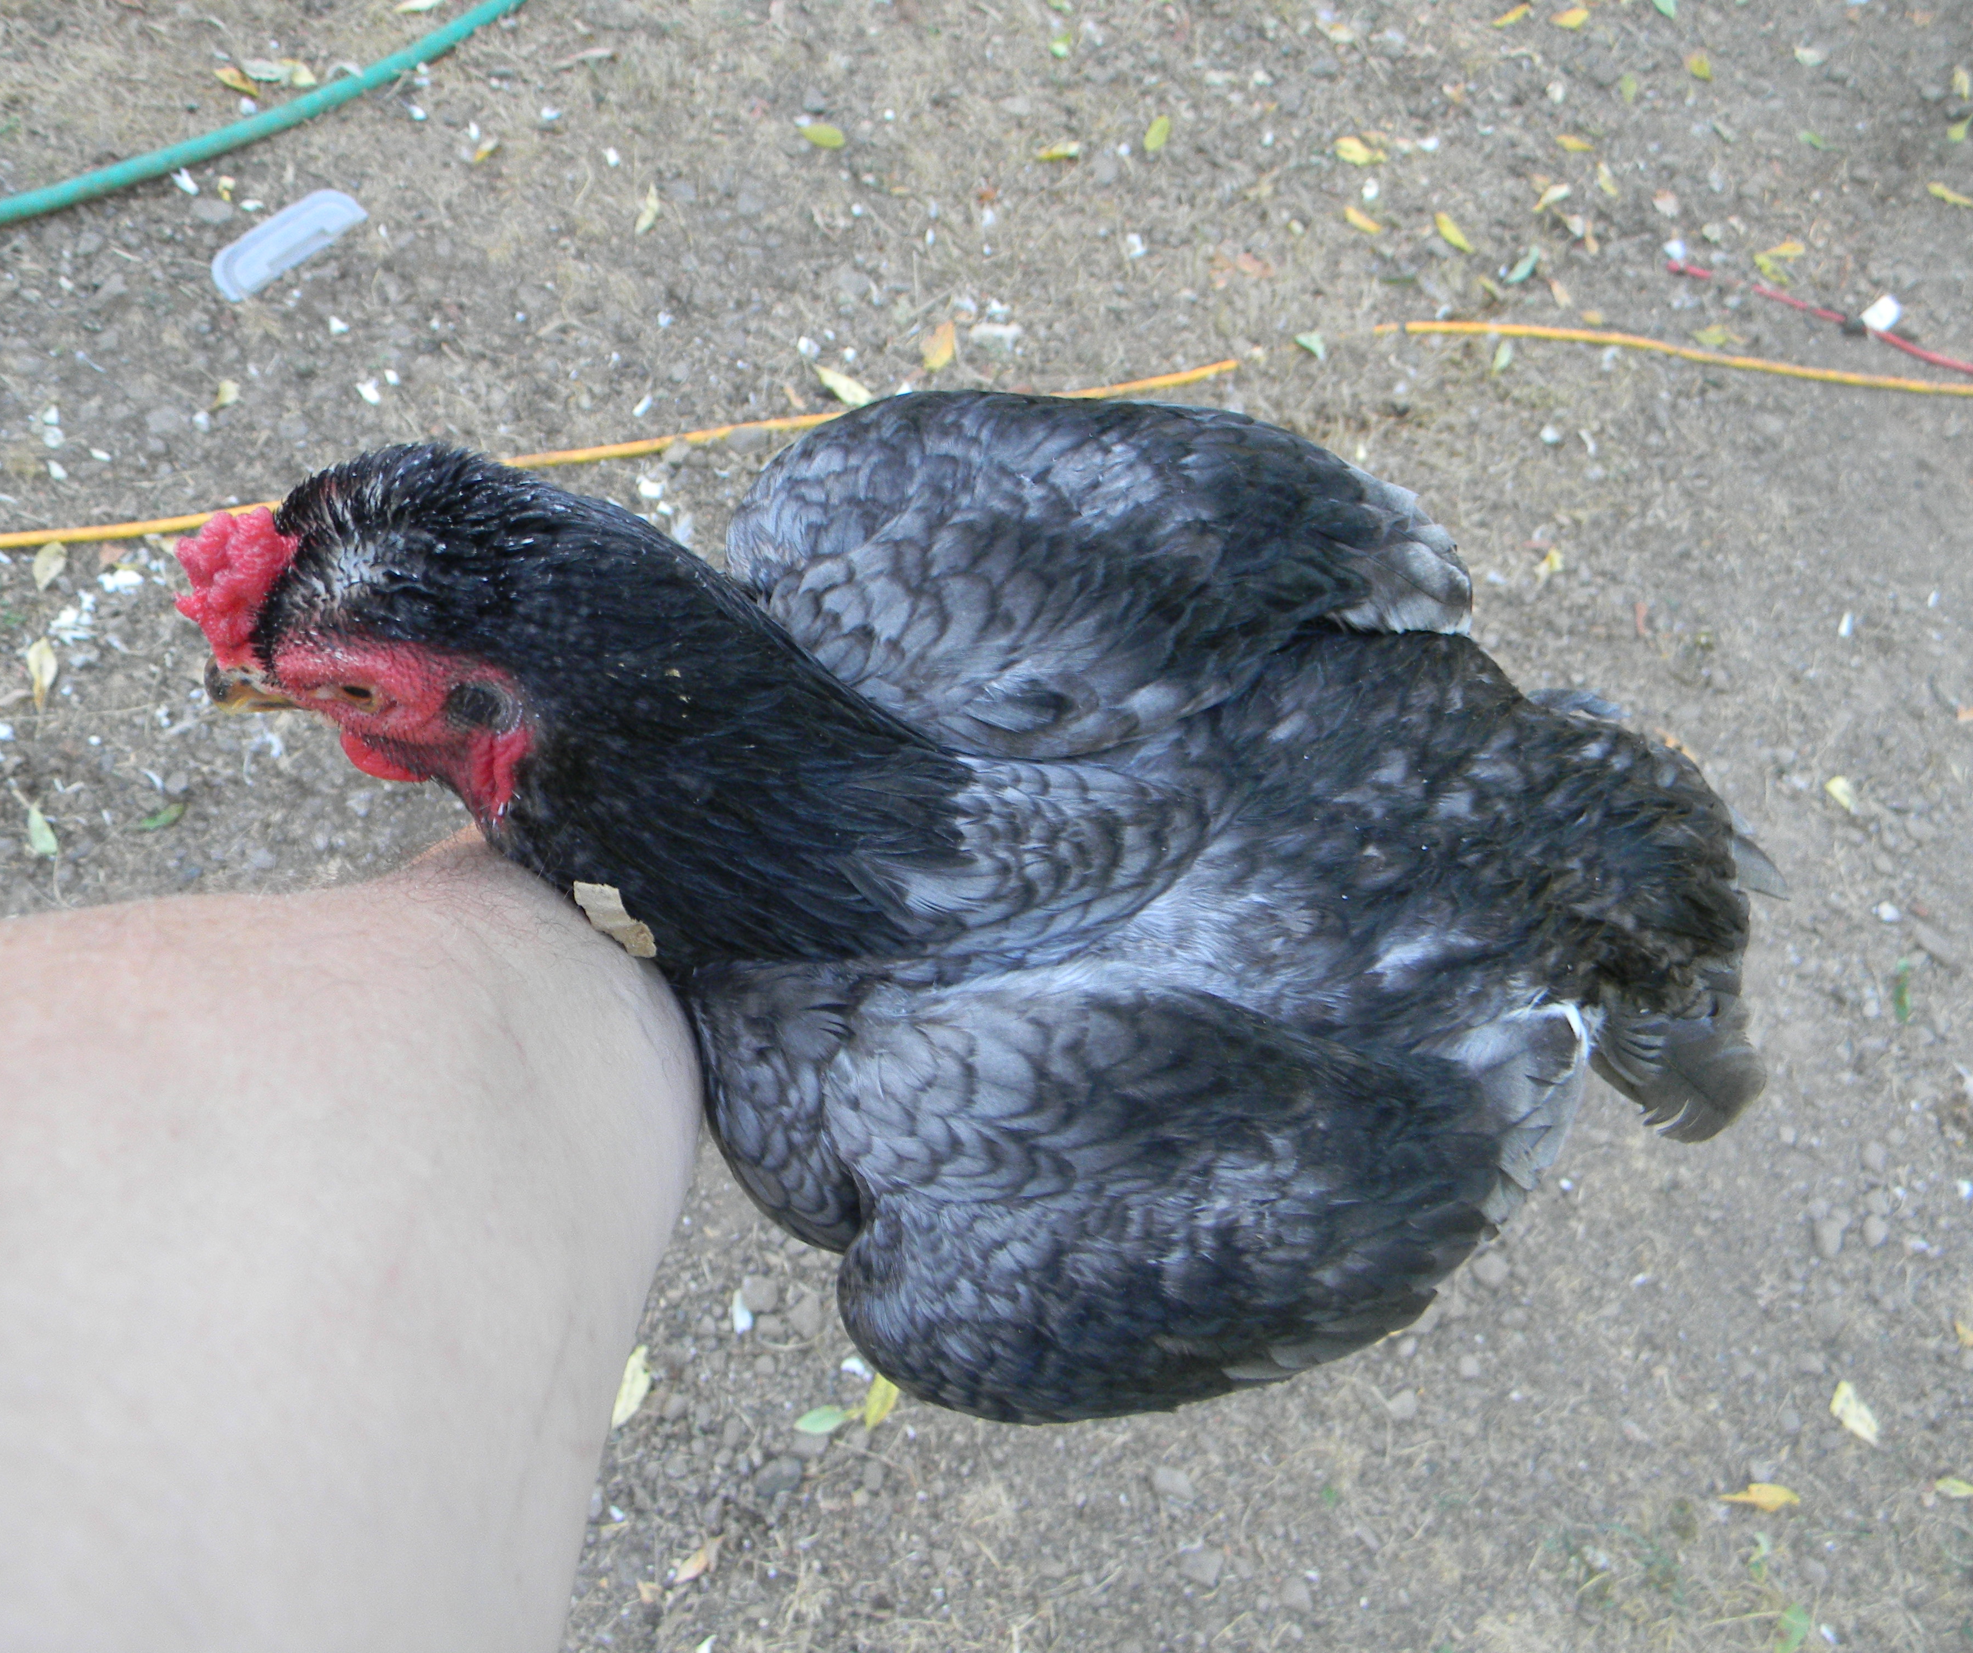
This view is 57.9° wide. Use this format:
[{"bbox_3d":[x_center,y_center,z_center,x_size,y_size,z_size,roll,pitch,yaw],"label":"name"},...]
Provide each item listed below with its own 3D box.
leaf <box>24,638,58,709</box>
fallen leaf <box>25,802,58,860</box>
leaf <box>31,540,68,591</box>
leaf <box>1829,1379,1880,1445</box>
[{"bbox_3d":[-0.755,-0.122,1.425,0.023,0.010,0.064,-3,70,-13],"label":"leaf"},{"bbox_3d":[-0.732,0.003,1.382,0.016,0.010,0.049,-21,75,-18],"label":"fallen leaf"},{"bbox_3d":[-0.785,-0.218,1.494,0.023,0.006,0.046,12,65,0],"label":"leaf"},{"bbox_3d":[0.643,0.436,1.321,0.028,0.008,0.047,-25,70,-15],"label":"leaf"}]

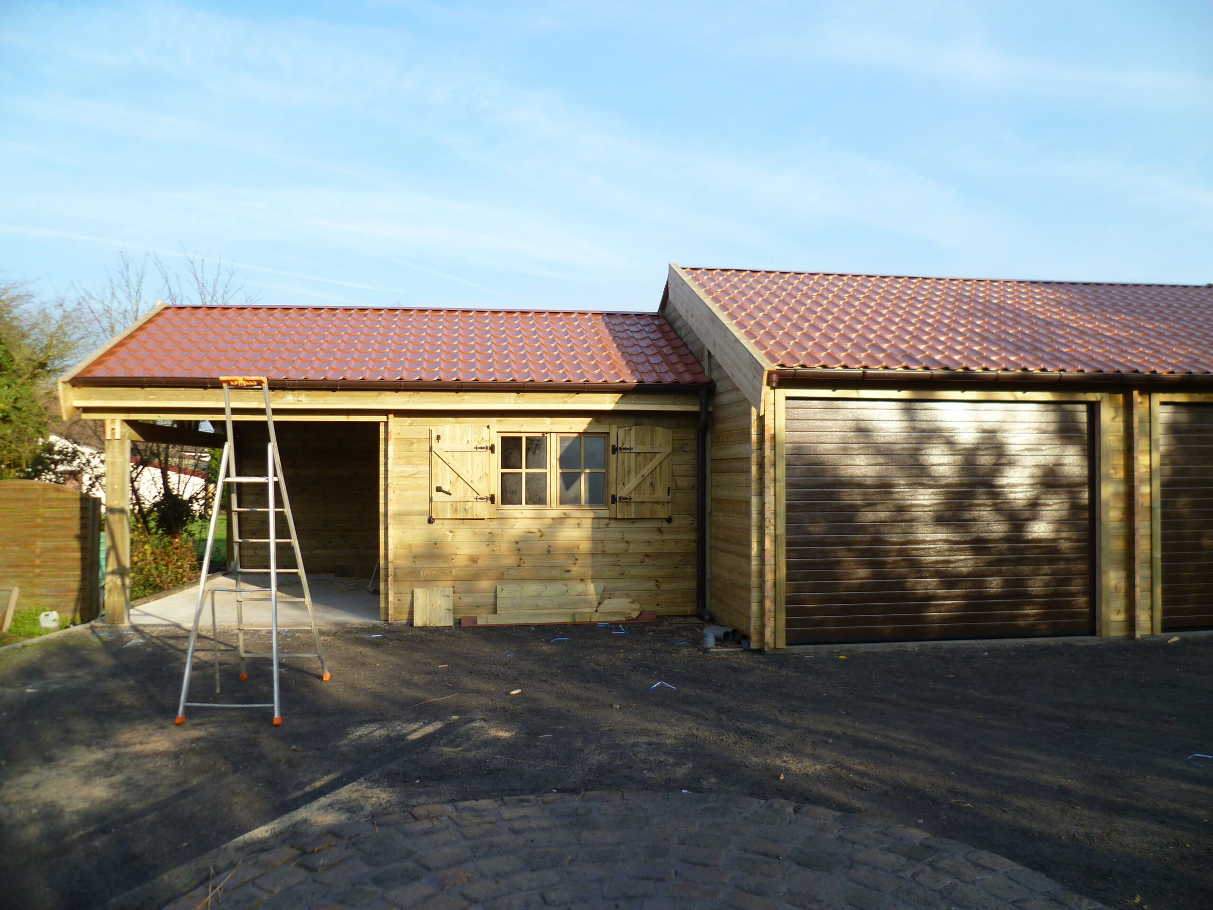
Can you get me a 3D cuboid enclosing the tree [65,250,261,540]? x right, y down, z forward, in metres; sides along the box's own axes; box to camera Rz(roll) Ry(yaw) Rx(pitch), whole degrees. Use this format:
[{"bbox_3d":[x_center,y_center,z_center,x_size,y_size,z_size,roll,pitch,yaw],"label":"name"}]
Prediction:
[{"bbox_3d":[-8.733,-1.090,19.300,3.900,5.900,3.800,0,-1,-7],"label":"tree"}]

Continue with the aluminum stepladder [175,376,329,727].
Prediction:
[{"bbox_3d":[-2.274,0.570,6.518,0.630,2.130,1.400,0,-1,-4],"label":"aluminum stepladder"}]

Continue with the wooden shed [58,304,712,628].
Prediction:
[{"bbox_3d":[-2.427,-0.083,12.526,6.250,3.670,6.100,0,-1,-7],"label":"wooden shed"}]

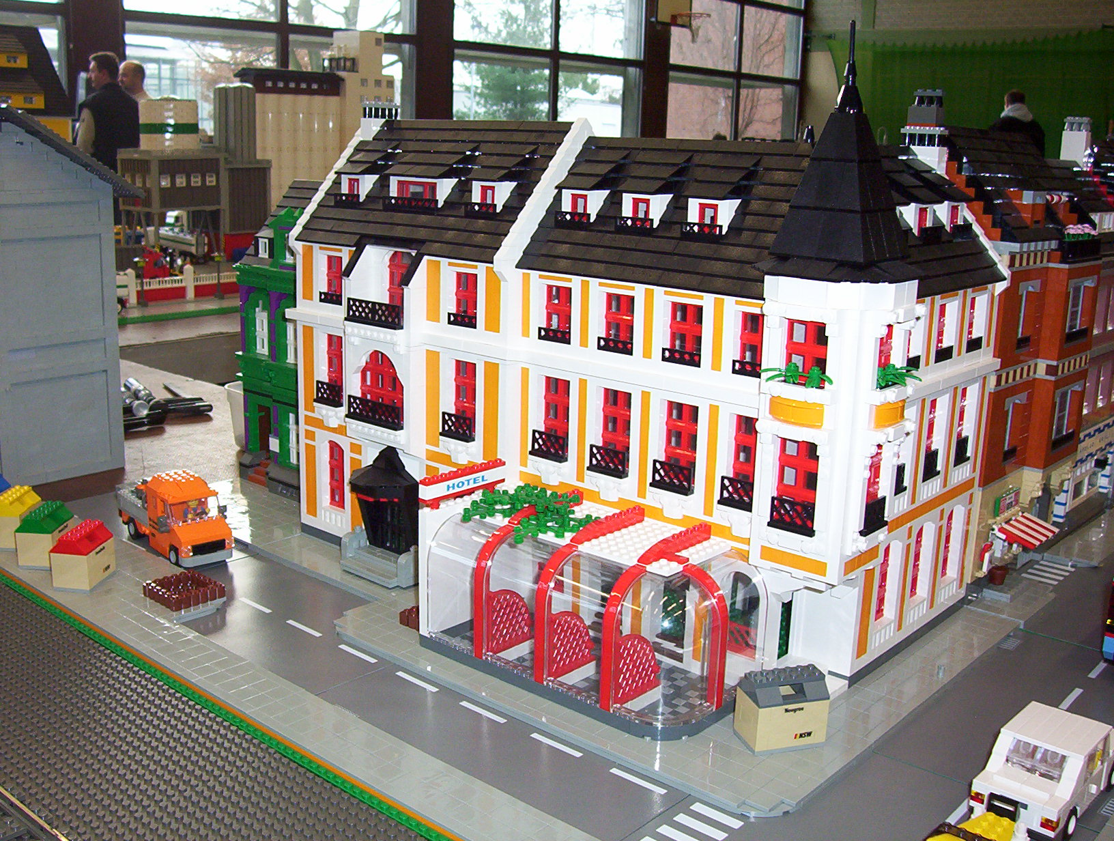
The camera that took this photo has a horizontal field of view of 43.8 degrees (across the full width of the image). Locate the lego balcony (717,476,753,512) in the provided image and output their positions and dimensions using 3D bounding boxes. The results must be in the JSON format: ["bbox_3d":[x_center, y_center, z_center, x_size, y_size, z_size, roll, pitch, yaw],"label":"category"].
[{"bbox_3d":[0.121,0.047,0.905,0.032,0.019,0.008,12,17,39],"label":"lego balcony"}]

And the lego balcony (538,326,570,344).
[{"bbox_3d":[0.001,-0.061,1.000,0.032,0.010,0.008,13,18,39],"label":"lego balcony"}]

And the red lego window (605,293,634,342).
[{"bbox_3d":[0.048,-0.070,0.958,0.029,0.039,0.007,13,19,40],"label":"red lego window"}]

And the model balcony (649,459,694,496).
[{"bbox_3d":[0.078,0.038,0.936,0.032,0.019,0.008,13,19,40],"label":"model balcony"}]

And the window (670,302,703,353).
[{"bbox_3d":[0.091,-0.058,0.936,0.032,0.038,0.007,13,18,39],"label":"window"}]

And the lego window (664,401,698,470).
[{"bbox_3d":[0.090,0.017,0.950,0.032,0.057,0.008,13,18,39],"label":"lego window"}]

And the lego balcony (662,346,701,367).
[{"bbox_3d":[0.086,-0.042,0.927,0.032,0.010,0.008,12,17,39],"label":"lego balcony"}]

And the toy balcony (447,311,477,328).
[{"bbox_3d":[-0.069,-0.076,1.051,0.032,0.010,0.008,13,18,39],"label":"toy balcony"}]

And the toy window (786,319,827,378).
[{"bbox_3d":[0.157,-0.041,0.851,0.032,0.038,0.008,13,18,39],"label":"toy window"}]

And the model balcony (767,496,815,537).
[{"bbox_3d":[0.146,0.060,0.860,0.032,0.019,0.008,13,19,40],"label":"model balcony"}]

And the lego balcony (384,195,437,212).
[{"bbox_3d":[-0.113,-0.169,1.081,0.064,0.010,0.007,13,19,40],"label":"lego balcony"}]

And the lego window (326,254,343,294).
[{"bbox_3d":[-0.178,-0.116,1.158,0.032,0.038,0.008,13,18,39],"label":"lego window"}]

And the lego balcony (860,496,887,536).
[{"bbox_3d":[0.197,0.059,0.863,0.008,0.019,0.032,12,17,39],"label":"lego balcony"}]

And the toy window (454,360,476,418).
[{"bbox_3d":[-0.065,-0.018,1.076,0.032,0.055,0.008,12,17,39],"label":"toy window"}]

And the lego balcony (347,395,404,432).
[{"bbox_3d":[-0.145,-0.006,1.107,0.064,0.019,0.008,12,17,39],"label":"lego balcony"}]

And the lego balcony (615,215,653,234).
[{"bbox_3d":[0.056,-0.135,0.962,0.032,0.010,0.008,13,18,39],"label":"lego balcony"}]

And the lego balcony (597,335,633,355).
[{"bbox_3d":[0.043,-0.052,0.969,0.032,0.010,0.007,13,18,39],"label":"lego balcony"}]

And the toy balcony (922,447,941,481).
[{"bbox_3d":[0.265,0.032,0.990,0.008,0.019,0.032,13,18,39],"label":"toy balcony"}]

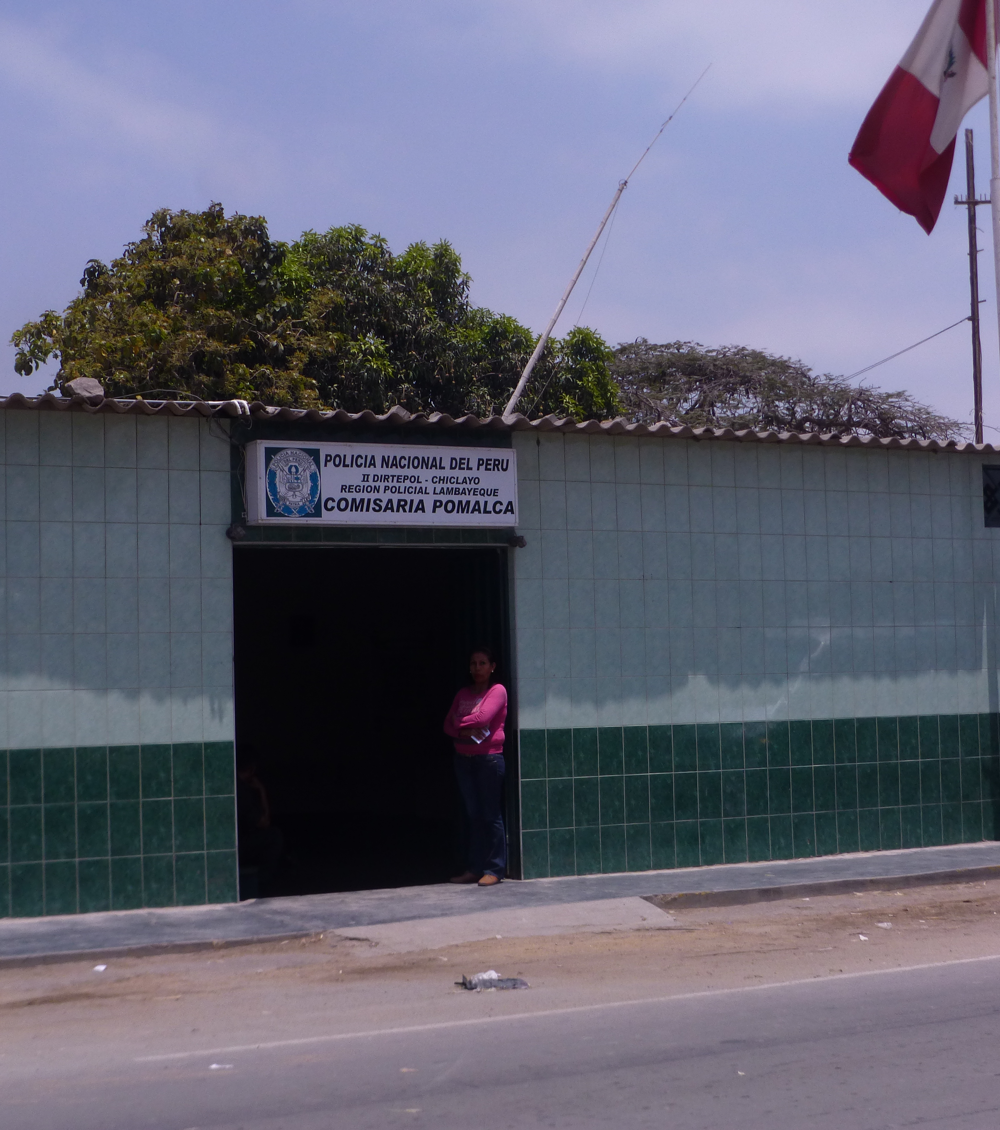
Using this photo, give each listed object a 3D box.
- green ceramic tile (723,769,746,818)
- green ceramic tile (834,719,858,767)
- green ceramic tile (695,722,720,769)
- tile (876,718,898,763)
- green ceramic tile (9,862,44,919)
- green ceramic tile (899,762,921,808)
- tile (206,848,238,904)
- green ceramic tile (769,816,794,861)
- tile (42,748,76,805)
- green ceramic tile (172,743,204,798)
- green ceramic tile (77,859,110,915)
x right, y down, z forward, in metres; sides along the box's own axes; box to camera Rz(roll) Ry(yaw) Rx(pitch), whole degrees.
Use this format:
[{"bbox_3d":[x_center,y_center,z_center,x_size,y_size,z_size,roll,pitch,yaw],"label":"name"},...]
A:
[{"bbox_3d":[1.649,1.619,14.439,0.198,0.330,0.010,0,-4,-29],"label":"green ceramic tile"},{"bbox_3d":[2.523,1.290,14.948,0.198,0.330,0.010,0,-4,-29],"label":"green ceramic tile"},{"bbox_3d":[1.390,1.214,13.599,0.192,0.314,0.010,1,-4,-31],"label":"green ceramic tile"},{"bbox_3d":[2.865,1.302,15.132,0.202,0.328,0.010,1,-4,-31],"label":"tile"},{"bbox_3d":[-2.763,1.899,11.963,0.198,0.308,0.010,0,-4,-29],"label":"green ceramic tile"},{"bbox_3d":[3.033,1.616,15.148,0.200,0.330,0.010,1,-4,-30],"label":"green ceramic tile"},{"bbox_3d":[-1.719,1.916,12.586,0.201,0.324,0.009,1,-4,-30],"label":"tile"},{"bbox_3d":[2.003,1.931,14.538,0.199,0.316,0.010,0,-4,-29],"label":"green ceramic tile"},{"bbox_3d":[-2.610,1.245,12.114,0.201,0.332,0.009,1,-4,-30],"label":"tile"},{"bbox_3d":[-1.902,1.256,12.488,0.198,0.330,0.010,0,-4,-29],"label":"green ceramic tile"},{"bbox_3d":[-2.389,1.891,12.031,0.200,0.318,0.010,1,-4,-30],"label":"green ceramic tile"}]

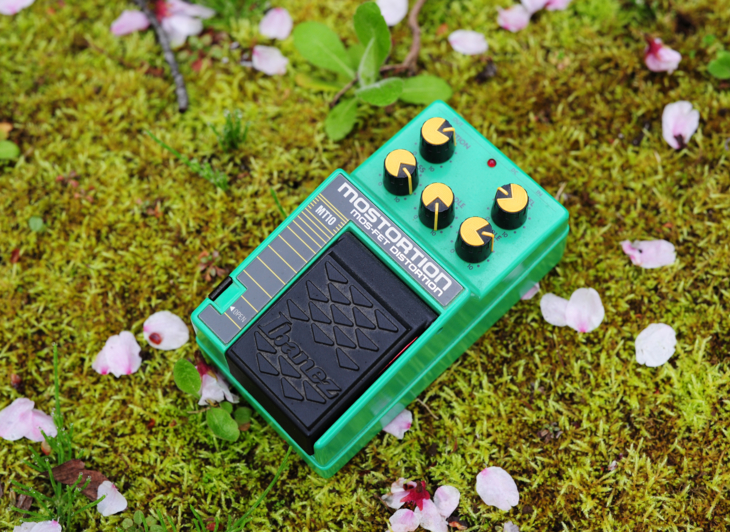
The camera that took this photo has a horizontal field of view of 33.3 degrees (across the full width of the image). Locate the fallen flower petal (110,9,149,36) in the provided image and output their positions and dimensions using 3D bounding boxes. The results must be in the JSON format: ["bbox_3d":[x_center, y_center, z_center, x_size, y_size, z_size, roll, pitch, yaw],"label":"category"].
[{"bbox_3d":[-0.101,-0.104,0.523,0.017,0.005,0.012,-17,67,-5],"label":"fallen flower petal"}]

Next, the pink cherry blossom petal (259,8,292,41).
[{"bbox_3d":[-0.038,-0.103,0.521,0.014,0.004,0.017,1,66,3],"label":"pink cherry blossom petal"}]

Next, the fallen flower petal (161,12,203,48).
[{"bbox_3d":[-0.079,-0.101,0.520,0.018,0.007,0.018,32,71,15],"label":"fallen flower petal"}]

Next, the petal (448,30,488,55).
[{"bbox_3d":[0.043,-0.094,0.513,0.017,0.005,0.012,7,67,6],"label":"petal"}]

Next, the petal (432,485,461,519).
[{"bbox_3d":[0.029,0.086,0.444,0.011,0.004,0.012,0,70,3],"label":"petal"}]

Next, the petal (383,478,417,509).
[{"bbox_3d":[0.013,0.083,0.444,0.013,0.006,0.011,0,70,2],"label":"petal"}]

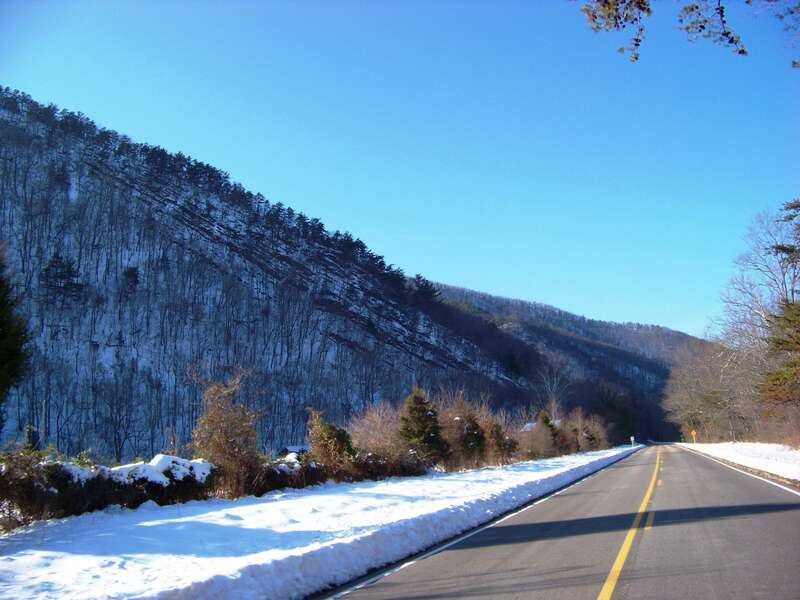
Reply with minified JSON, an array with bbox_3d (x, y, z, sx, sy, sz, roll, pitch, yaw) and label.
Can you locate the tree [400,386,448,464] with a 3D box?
[{"bbox_3d":[1.102,5.953,39.000,2.300,3.820,2.300,-1,-10,1],"label":"tree"}]

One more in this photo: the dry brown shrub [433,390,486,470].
[{"bbox_3d":[2.825,6.196,39.500,2.510,3.820,2.510,-2,-10,4],"label":"dry brown shrub"}]

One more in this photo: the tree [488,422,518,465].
[{"bbox_3d":[6.220,8.624,50.000,1.770,2.540,1.770,-2,-10,7],"label":"tree"}]

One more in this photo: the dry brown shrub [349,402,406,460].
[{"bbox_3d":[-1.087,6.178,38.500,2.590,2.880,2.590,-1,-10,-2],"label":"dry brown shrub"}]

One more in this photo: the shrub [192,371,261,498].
[{"bbox_3d":[-4.338,3.363,20.800,1.650,3.220,1.650,1,-10,-12],"label":"shrub"}]

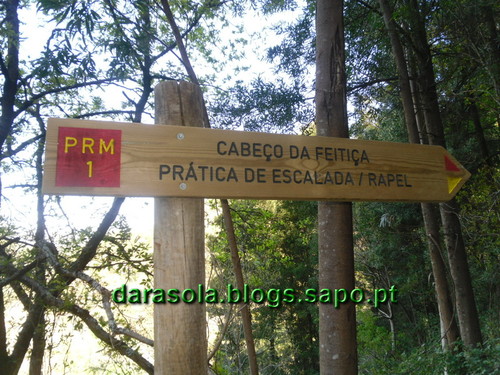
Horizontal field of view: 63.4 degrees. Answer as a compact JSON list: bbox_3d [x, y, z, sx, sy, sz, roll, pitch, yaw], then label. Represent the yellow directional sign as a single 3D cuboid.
[{"bbox_3d":[0.101,-0.045,0.954,1.047,0.150,0.035,1,-12,-18],"label":"yellow directional sign"}]

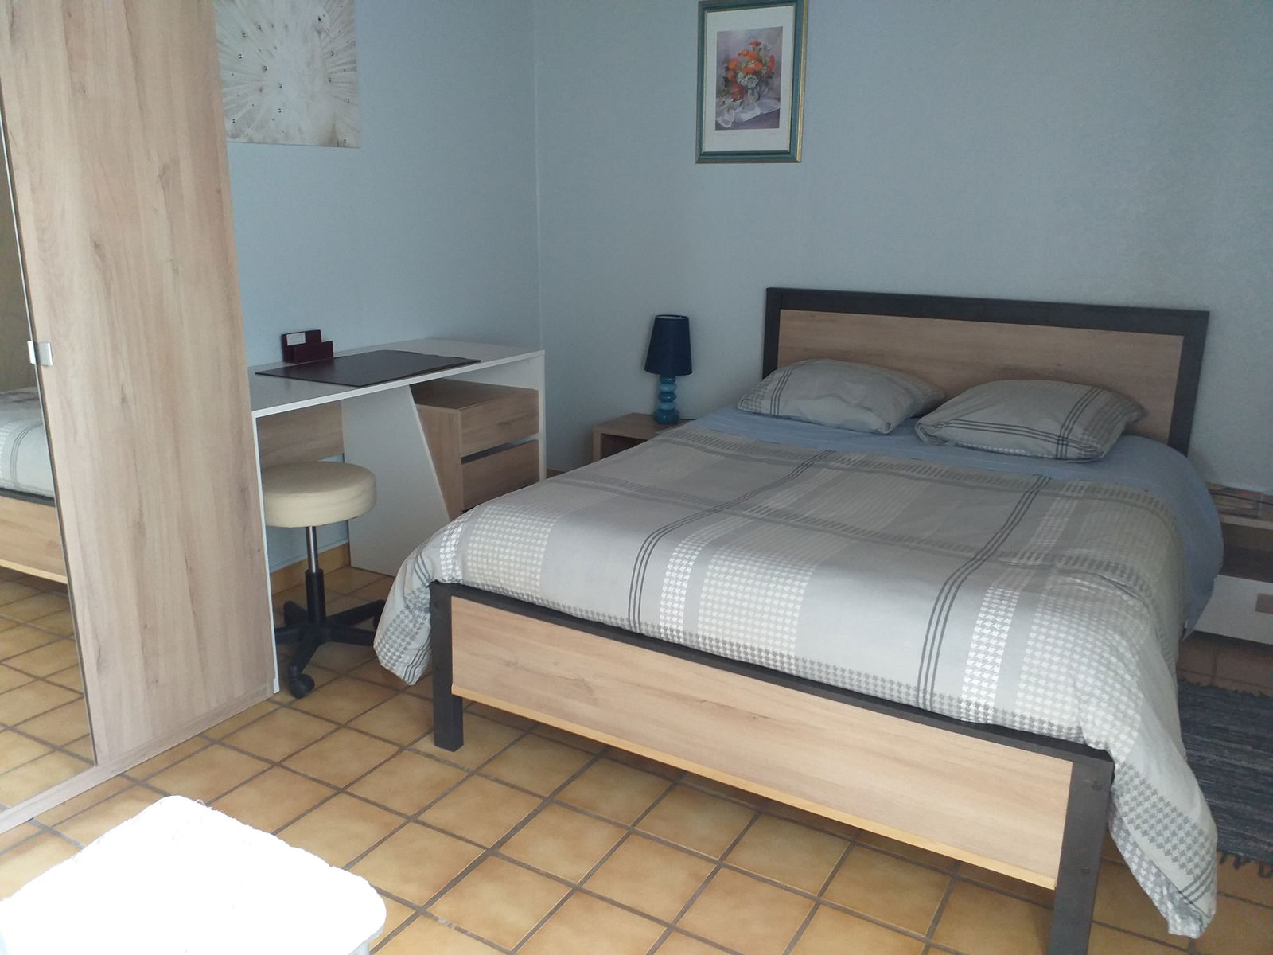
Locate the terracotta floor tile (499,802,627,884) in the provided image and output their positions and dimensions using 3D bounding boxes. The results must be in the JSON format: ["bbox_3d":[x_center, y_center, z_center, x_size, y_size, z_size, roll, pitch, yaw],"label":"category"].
[{"bbox_3d":[-0.151,0.754,1.977,0.195,0.010,0.195,9,17,28],"label":"terracotta floor tile"}]

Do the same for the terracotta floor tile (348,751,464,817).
[{"bbox_3d":[-0.530,0.710,2.210,0.195,0.012,0.195,9,17,28],"label":"terracotta floor tile"}]

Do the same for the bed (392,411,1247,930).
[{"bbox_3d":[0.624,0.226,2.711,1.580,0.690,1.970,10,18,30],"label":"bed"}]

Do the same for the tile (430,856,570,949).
[{"bbox_3d":[-0.255,0.798,1.799,0.195,0.010,0.195,9,17,28],"label":"tile"}]

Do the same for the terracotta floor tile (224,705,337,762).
[{"bbox_3d":[-0.878,0.635,2.370,0.195,0.010,0.195,9,17,28],"label":"terracotta floor tile"}]

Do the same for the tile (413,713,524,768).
[{"bbox_3d":[-0.414,0.651,2.351,0.195,0.010,0.195,9,17,28],"label":"tile"}]

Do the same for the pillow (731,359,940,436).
[{"bbox_3d":[0.691,-0.315,3.358,0.580,0.190,0.480,10,18,30],"label":"pillow"}]

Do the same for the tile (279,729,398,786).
[{"bbox_3d":[-0.697,0.666,2.269,0.195,0.010,0.195,9,17,28],"label":"tile"}]

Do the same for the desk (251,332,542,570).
[{"bbox_3d":[-0.892,0.027,3.180,0.547,0.788,1.282,9,17,29],"label":"desk"}]

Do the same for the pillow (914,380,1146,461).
[{"bbox_3d":[1.240,-0.212,3.023,0.590,0.190,0.480,10,18,30],"label":"pillow"}]

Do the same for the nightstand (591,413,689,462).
[{"bbox_3d":[0.099,0.007,3.971,0.460,0.438,0.332,10,18,30],"label":"nightstand"}]

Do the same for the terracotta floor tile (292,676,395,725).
[{"bbox_3d":[-0.790,0.606,2.581,0.195,0.012,0.195,9,17,28],"label":"terracotta floor tile"}]

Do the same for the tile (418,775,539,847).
[{"bbox_3d":[-0.344,0.739,2.112,0.195,0.012,0.195,9,17,28],"label":"tile"}]

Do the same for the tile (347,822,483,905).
[{"bbox_3d":[-0.436,0.767,1.902,0.195,0.010,0.195,9,17,28],"label":"tile"}]

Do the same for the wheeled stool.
[{"bbox_3d":[-0.915,0.257,2.726,0.530,0.541,0.530,9,17,28],"label":"wheeled stool"}]

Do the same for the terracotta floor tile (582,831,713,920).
[{"bbox_3d":[0.028,0.783,1.879,0.195,0.010,0.195,9,17,28],"label":"terracotta floor tile"}]

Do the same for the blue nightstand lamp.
[{"bbox_3d":[0.128,-0.432,3.921,0.215,0.436,0.215,1,15,0],"label":"blue nightstand lamp"}]

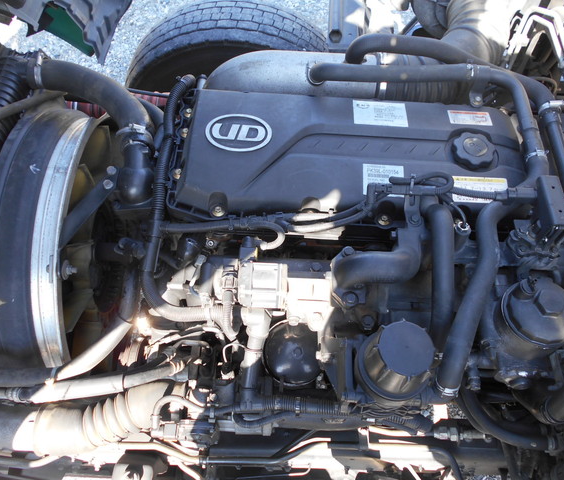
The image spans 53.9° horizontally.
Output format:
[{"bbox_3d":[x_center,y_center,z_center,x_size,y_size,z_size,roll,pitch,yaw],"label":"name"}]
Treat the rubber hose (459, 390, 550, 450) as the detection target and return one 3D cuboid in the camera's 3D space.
[{"bbox_3d":[0.520,0.434,1.313,0.271,0.073,0.052,31,30,-11],"label":"rubber hose"}]

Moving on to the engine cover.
[{"bbox_3d":[0.119,-0.159,1.049,0.636,0.090,0.228,3,59,2],"label":"engine cover"}]

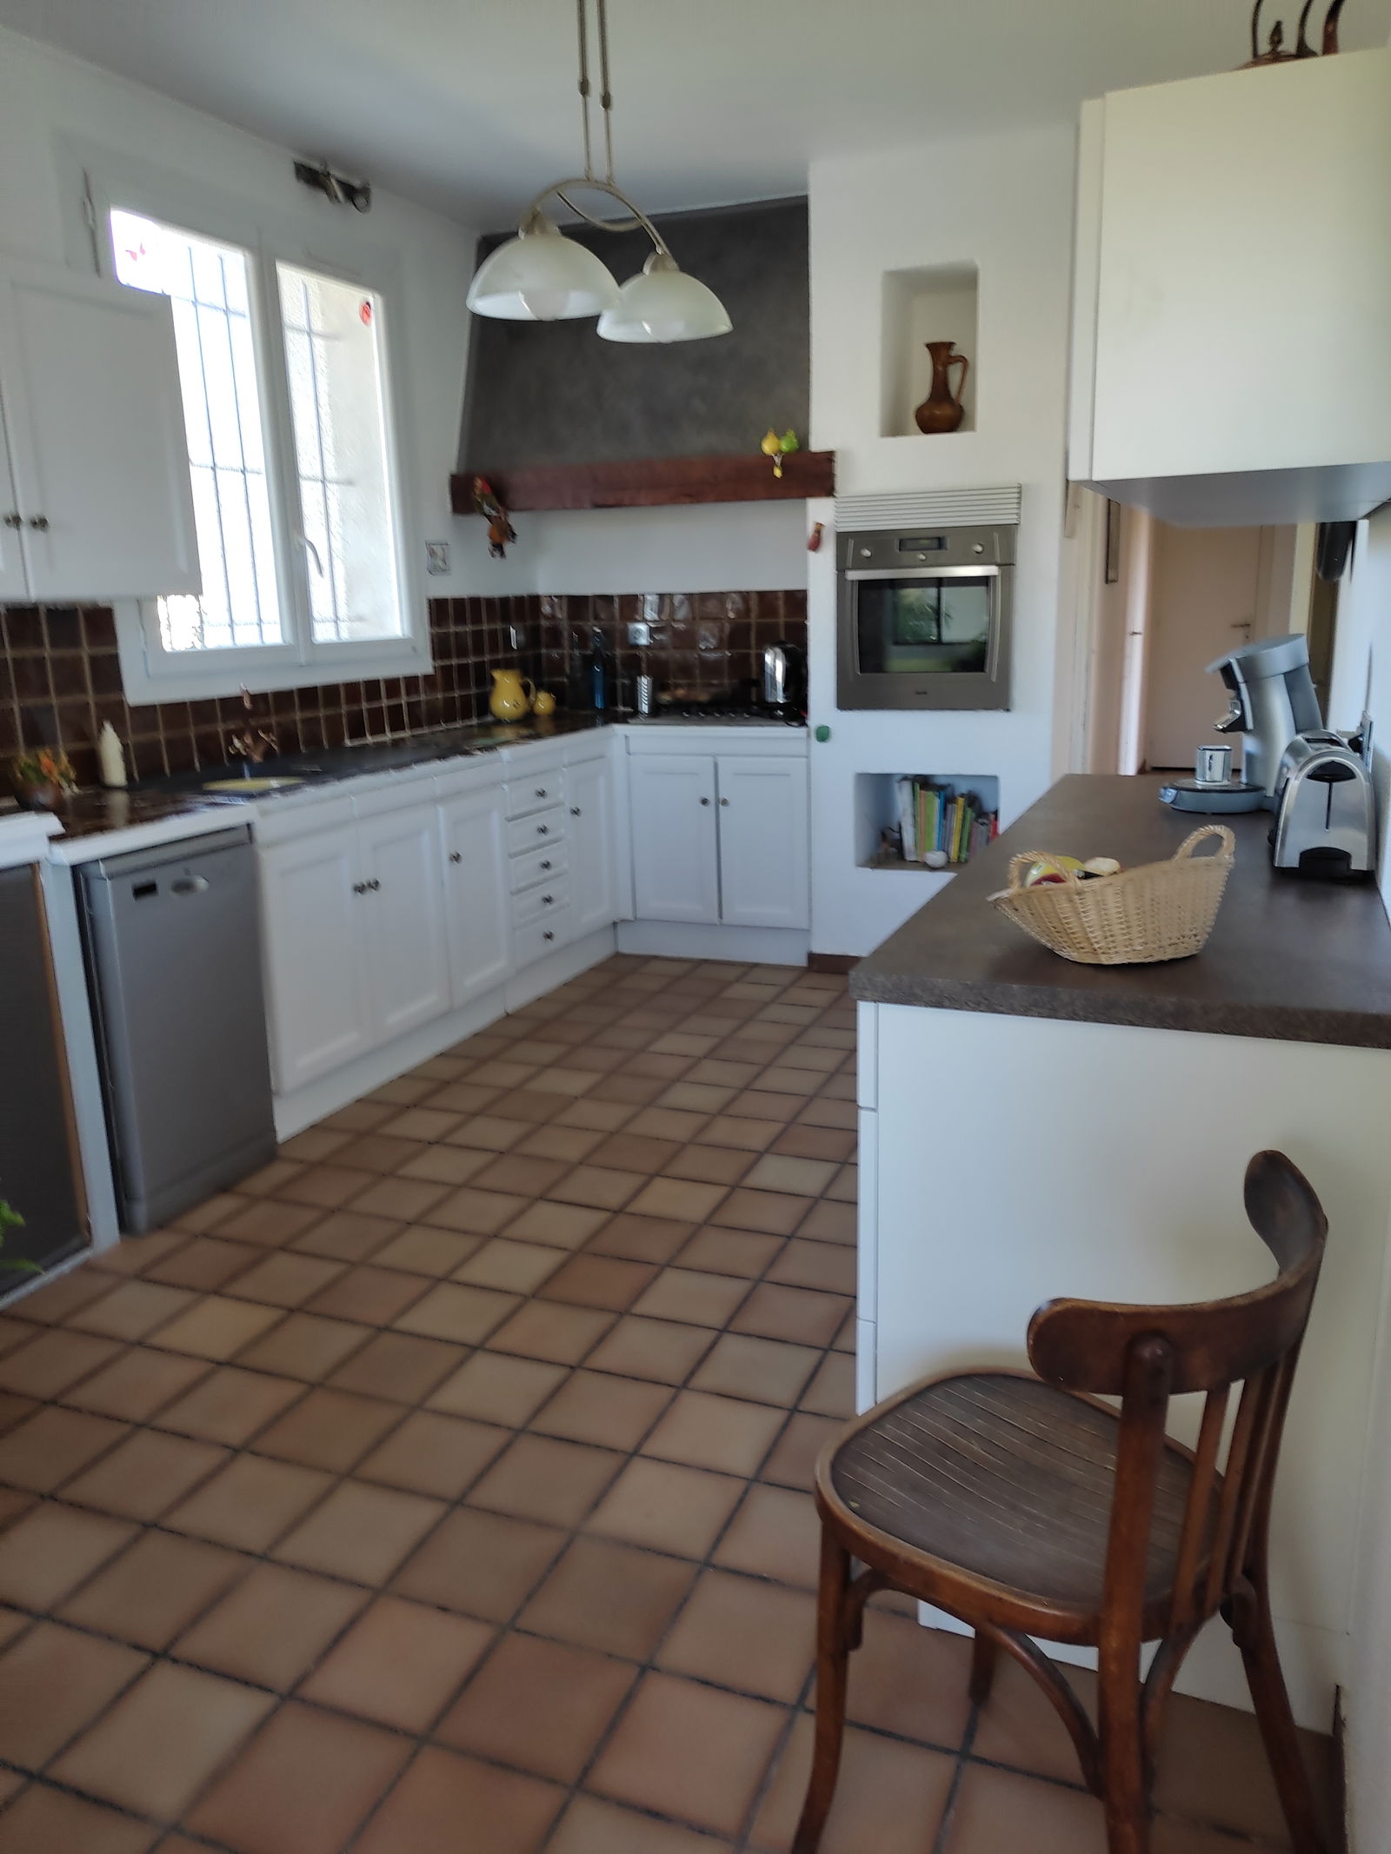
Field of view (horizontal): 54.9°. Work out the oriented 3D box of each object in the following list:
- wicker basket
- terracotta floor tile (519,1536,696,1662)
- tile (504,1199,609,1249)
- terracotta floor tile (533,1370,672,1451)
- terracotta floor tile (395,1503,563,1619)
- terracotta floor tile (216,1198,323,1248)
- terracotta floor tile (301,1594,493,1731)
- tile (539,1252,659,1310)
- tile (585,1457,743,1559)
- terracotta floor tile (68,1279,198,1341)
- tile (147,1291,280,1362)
[{"bbox_3d":[0.532,-0.044,1.695,0.335,0.142,0.230,-9,15,-30],"label":"wicker basket"},{"bbox_3d":[-0.122,0.967,1.925,0.193,0.015,0.191,4,15,19],"label":"terracotta floor tile"},{"bbox_3d":[-0.311,0.677,3.028,0.193,0.012,0.193,4,14,22],"label":"tile"},{"bbox_3d":[-0.160,0.840,2.318,0.193,0.012,0.193,4,14,22],"label":"terracotta floor tile"},{"bbox_3d":[-0.312,0.930,1.954,0.193,0.012,0.193,4,14,22],"label":"terracotta floor tile"},{"bbox_3d":[-0.975,0.685,3.078,0.193,0.012,0.193,4,14,22],"label":"terracotta floor tile"},{"bbox_3d":[-0.386,0.977,1.770,0.198,0.015,0.198,4,14,22],"label":"terracotta floor tile"},{"bbox_3d":[-0.192,0.713,2.685,0.189,0.012,0.189,3,14,22],"label":"tile"},{"bbox_3d":[-0.045,0.918,2.109,0.193,0.015,0.191,4,15,19],"label":"tile"},{"bbox_3d":[-1.101,0.754,2.628,0.189,0.012,0.189,3,14,22],"label":"terracotta floor tile"},{"bbox_3d":[-0.941,0.789,2.632,0.193,0.012,0.193,4,14,22],"label":"tile"}]

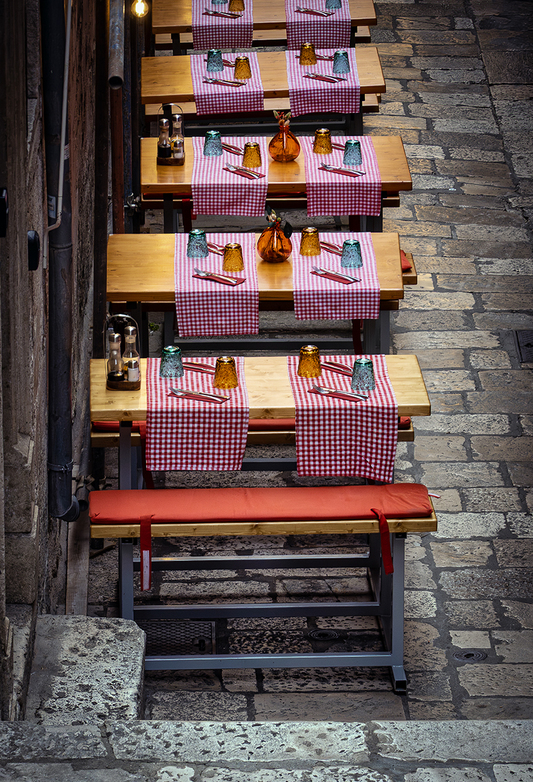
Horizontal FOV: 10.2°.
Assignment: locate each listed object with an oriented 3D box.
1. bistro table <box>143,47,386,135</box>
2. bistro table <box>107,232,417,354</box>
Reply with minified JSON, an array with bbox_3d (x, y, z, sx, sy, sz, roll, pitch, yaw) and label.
[{"bbox_3d":[-0.023,-1.119,14.657,1.160,0.916,0.708,-1,21,-2],"label":"bistro table"},{"bbox_3d":[-0.047,-0.069,11.892,1.131,0.916,0.708,0,21,-1],"label":"bistro table"}]

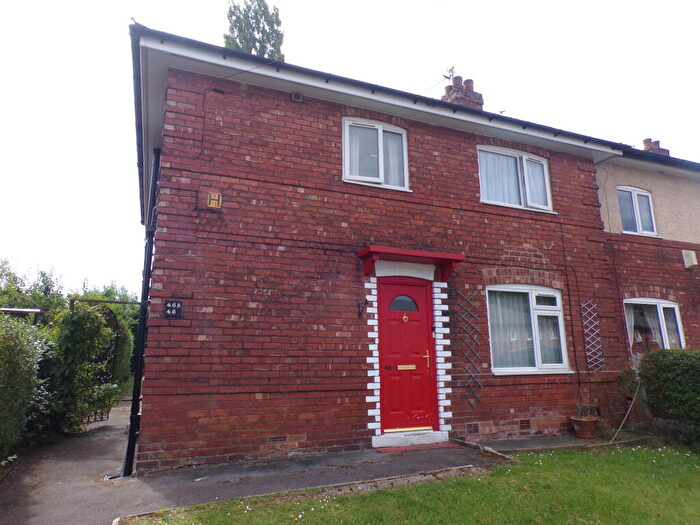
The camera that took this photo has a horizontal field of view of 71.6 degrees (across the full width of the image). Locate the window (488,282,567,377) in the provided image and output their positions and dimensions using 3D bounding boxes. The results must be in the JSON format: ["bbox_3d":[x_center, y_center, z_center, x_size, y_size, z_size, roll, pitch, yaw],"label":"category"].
[{"bbox_3d":[2.765,1.028,7.573,1.595,1.404,0.140,5,-14,-23],"label":"window"}]

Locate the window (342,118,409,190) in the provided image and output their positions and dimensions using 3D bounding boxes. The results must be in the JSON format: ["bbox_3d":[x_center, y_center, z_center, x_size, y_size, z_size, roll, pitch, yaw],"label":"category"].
[{"bbox_3d":[0.376,-1.589,7.138,1.115,1.085,0.140,5,-14,-23],"label":"window"}]

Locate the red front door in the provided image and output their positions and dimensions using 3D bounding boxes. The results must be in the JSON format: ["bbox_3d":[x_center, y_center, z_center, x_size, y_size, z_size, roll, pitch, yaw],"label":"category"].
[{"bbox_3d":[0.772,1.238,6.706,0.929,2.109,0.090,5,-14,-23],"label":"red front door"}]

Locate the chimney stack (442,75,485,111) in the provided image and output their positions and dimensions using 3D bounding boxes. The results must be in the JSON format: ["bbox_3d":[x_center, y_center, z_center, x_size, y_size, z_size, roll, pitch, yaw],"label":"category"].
[{"bbox_3d":[2.891,-4.129,12.770,0.870,1.390,0.880,5,-14,-23],"label":"chimney stack"}]

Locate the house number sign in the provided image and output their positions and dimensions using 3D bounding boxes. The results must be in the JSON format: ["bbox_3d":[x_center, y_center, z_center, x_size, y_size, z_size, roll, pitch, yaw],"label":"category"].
[{"bbox_3d":[-1.999,0.525,5.502,0.194,0.201,0.020,5,-14,-23],"label":"house number sign"}]

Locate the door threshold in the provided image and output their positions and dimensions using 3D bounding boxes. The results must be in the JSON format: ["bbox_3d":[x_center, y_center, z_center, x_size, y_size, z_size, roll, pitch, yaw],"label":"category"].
[{"bbox_3d":[0.754,2.316,6.388,1.145,0.146,0.250,5,-14,-23],"label":"door threshold"}]

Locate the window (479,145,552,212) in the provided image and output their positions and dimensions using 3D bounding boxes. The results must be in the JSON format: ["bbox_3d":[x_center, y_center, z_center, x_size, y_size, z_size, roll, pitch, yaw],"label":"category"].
[{"bbox_3d":[2.773,-1.393,8.137,1.587,1.085,0.160,5,-14,-23],"label":"window"}]

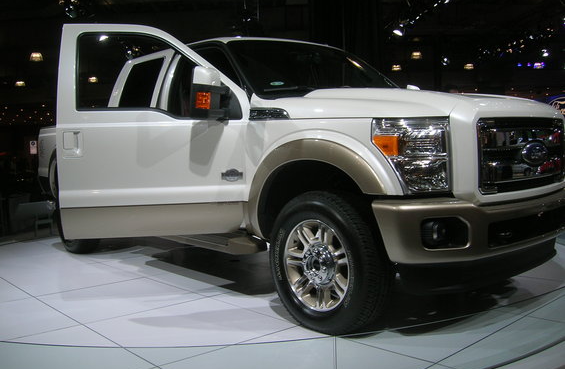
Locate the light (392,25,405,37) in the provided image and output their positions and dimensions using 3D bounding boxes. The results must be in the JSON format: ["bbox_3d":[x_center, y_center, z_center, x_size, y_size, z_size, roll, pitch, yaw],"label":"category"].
[{"bbox_3d":[3.462,-4.566,16.552,0.310,0.330,0.310,2,6,45],"label":"light"}]

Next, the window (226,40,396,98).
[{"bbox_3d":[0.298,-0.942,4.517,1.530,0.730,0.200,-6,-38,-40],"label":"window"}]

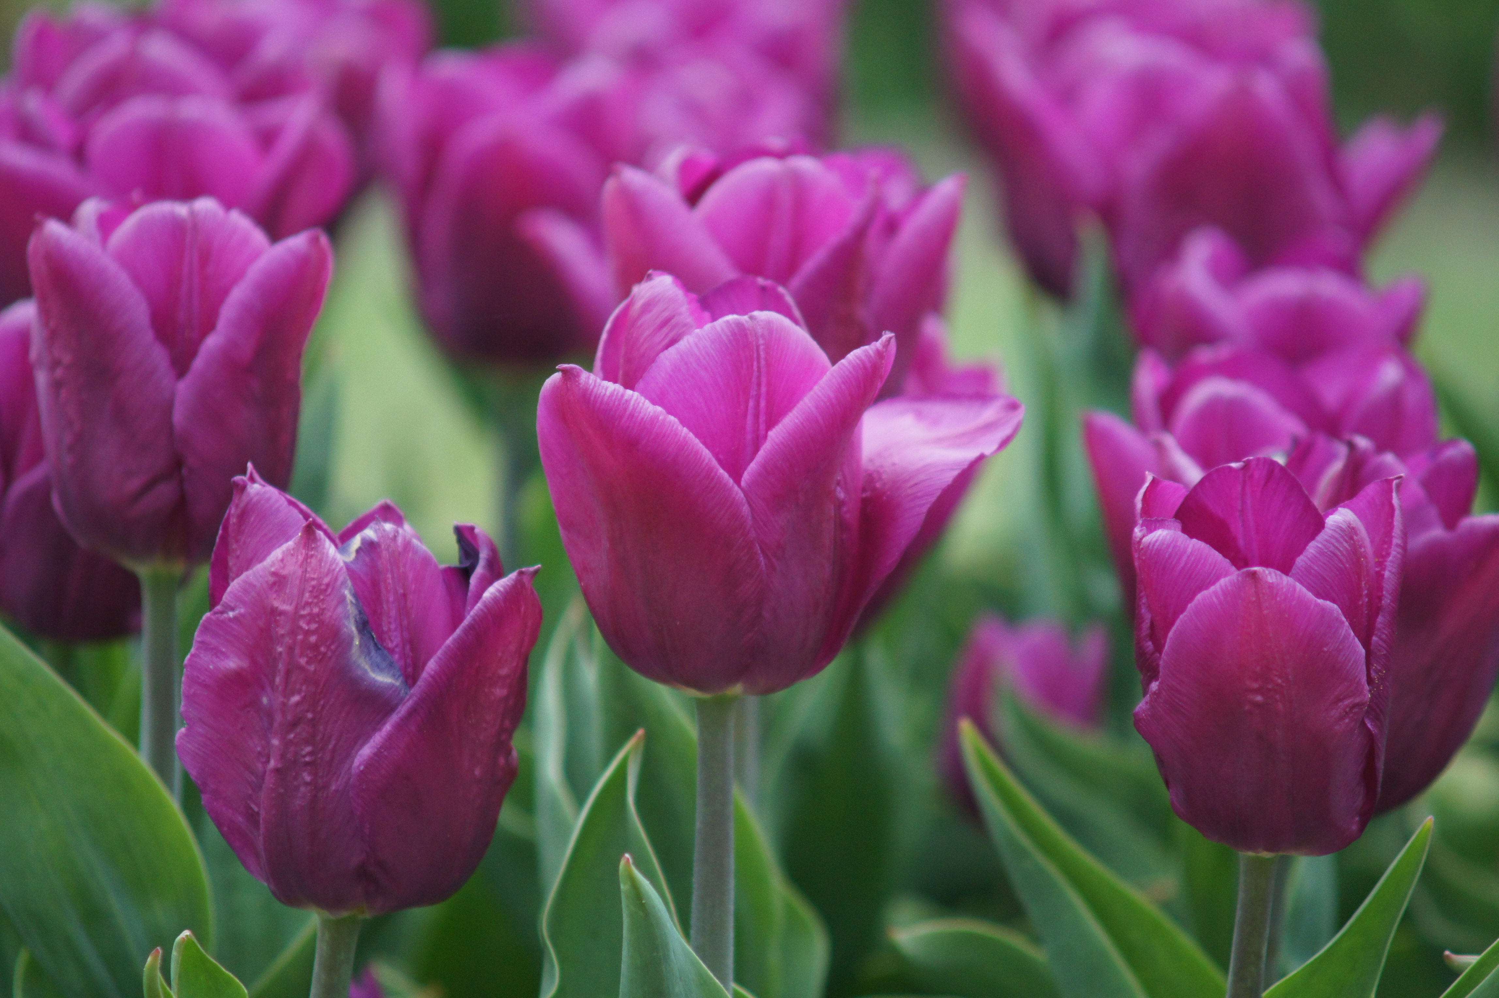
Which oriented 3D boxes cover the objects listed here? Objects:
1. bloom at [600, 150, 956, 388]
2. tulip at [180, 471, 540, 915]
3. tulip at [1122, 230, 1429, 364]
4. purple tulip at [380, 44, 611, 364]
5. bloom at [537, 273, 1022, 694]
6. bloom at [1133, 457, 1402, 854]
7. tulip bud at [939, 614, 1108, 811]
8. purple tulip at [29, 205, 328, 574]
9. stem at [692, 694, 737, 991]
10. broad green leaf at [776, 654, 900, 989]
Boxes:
[{"bbox_3d":[0.006,-0.026,2.190,0.060,0.062,0.058,0,10,0],"label":"bloom"},{"bbox_3d":[-0.062,0.032,2.070,0.057,0.065,0.053,0,10,0],"label":"tulip"},{"bbox_3d":[0.097,-0.022,2.410,0.055,0.059,0.054,0,10,0],"label":"tulip"},{"bbox_3d":[-0.049,-0.058,2.580,0.051,0.060,0.050,0,10,0],"label":"purple tulip"},{"bbox_3d":[0.005,-0.001,2.100,0.077,0.063,0.062,0,10,0],"label":"bloom"},{"bbox_3d":[0.082,0.026,2.090,0.043,0.060,0.043,0,10,0],"label":"bloom"},{"bbox_3d":[0.048,0.039,2.270,0.030,0.039,0.030,0,10,0],"label":"tulip bud"},{"bbox_3d":[-0.093,-0.018,2.150,0.050,0.058,0.049,0,10,0],"label":"purple tulip"},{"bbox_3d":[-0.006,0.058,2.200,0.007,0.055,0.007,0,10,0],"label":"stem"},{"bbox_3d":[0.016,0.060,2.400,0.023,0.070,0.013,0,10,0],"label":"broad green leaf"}]

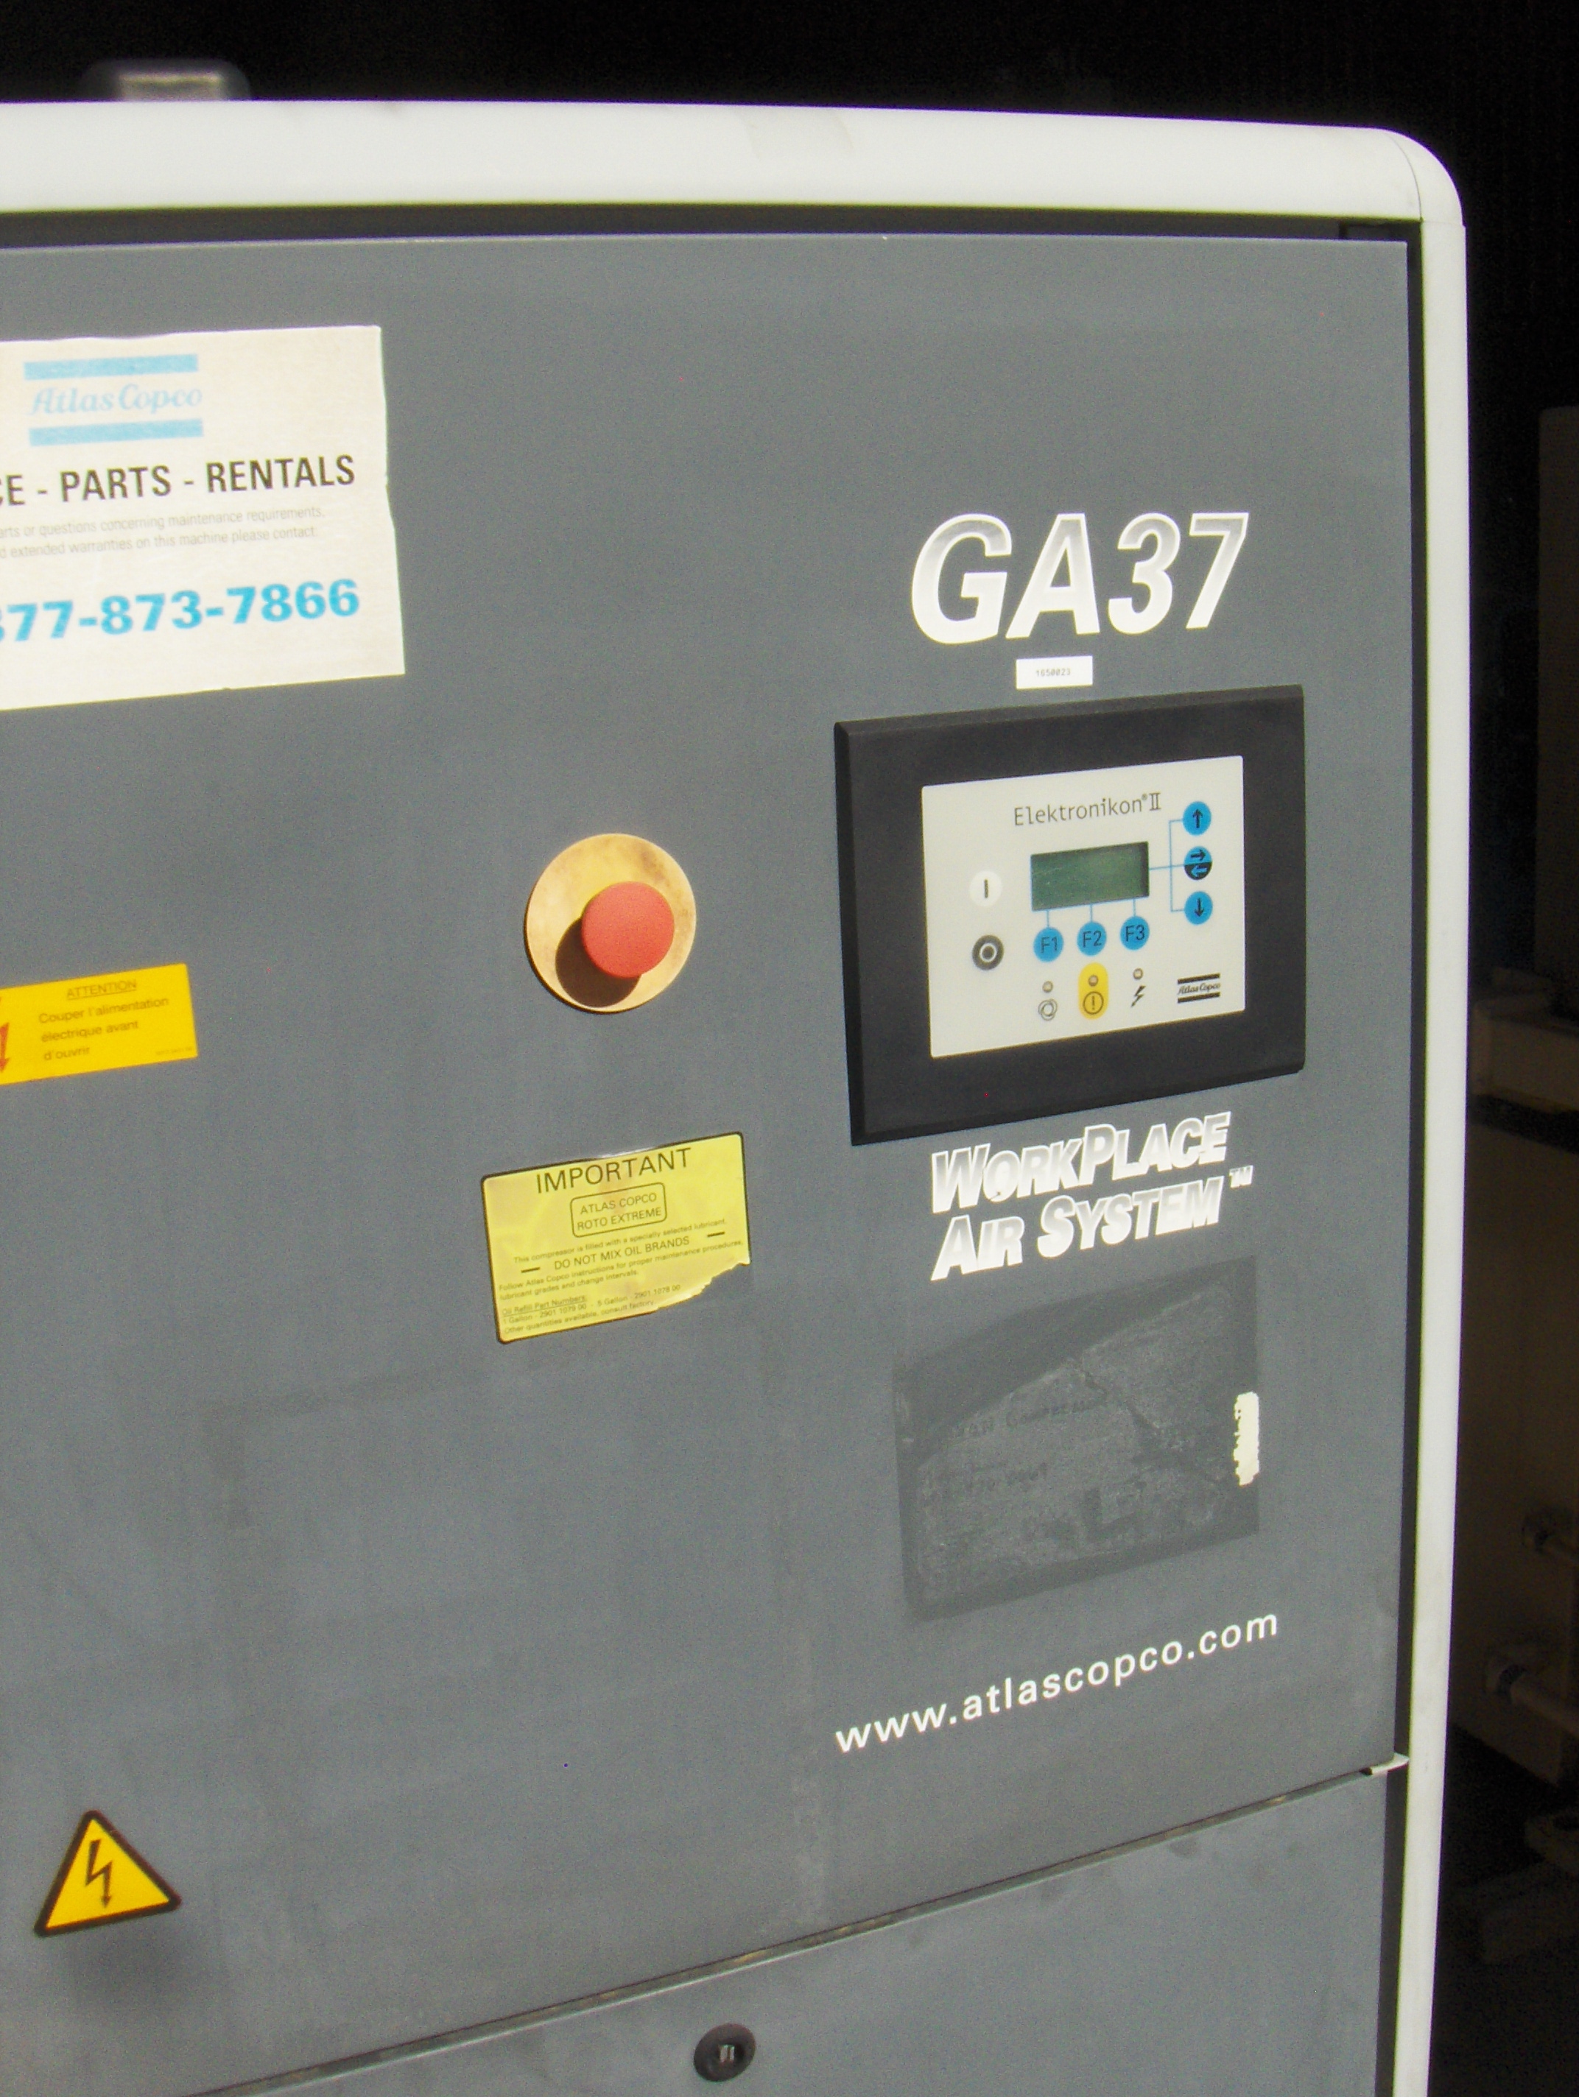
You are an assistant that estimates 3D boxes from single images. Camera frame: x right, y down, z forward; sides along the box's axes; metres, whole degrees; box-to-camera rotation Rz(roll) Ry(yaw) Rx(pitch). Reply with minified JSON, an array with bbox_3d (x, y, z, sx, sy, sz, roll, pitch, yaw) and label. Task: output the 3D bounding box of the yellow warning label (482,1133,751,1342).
[{"bbox_3d":[-0.074,0.083,1.091,0.120,0.076,0.002,-8,14,-21],"label":"yellow warning label"}]

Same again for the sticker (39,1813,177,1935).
[{"bbox_3d":[-0.291,0.346,1.055,0.062,0.054,0.002,-8,14,-21],"label":"sticker"}]

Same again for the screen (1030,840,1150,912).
[{"bbox_3d":[0.138,-0.079,1.142,0.061,0.026,0.004,-8,14,-21],"label":"screen"}]

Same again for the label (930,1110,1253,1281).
[{"bbox_3d":[0.145,0.068,1.181,0.176,0.061,0.002,-8,14,-21],"label":"label"}]

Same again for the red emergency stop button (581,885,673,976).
[{"bbox_3d":[-0.070,-0.050,1.045,0.040,0.040,0.032,-8,14,-21],"label":"red emergency stop button"}]

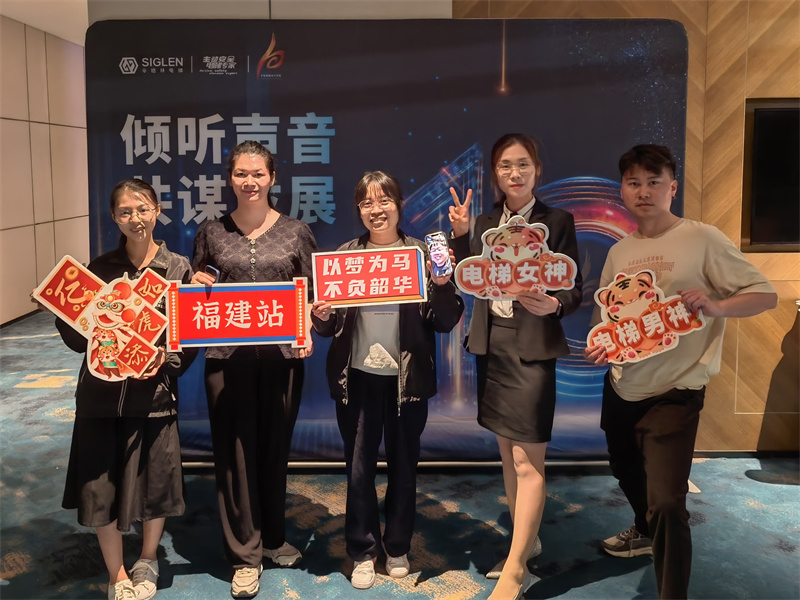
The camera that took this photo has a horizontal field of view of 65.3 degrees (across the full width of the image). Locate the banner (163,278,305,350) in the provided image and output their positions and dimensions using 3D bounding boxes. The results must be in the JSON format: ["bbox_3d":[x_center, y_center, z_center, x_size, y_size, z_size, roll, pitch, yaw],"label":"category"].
[{"bbox_3d":[-0.553,0.050,2.130,0.478,0.243,0.015,0,2,-5],"label":"banner"}]

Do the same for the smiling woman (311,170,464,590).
[{"bbox_3d":[-0.046,0.303,2.320,0.540,1.570,0.380,0,9,-2],"label":"smiling woman"}]

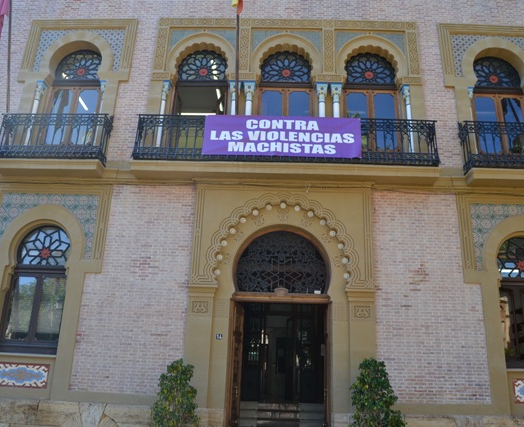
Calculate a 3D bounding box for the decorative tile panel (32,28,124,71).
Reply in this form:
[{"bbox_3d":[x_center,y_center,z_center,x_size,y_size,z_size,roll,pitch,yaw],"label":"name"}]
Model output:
[{"bbox_3d":[-4.302,-3.848,11.388,2.029,1.139,0.050,1,-17,1],"label":"decorative tile panel"}]

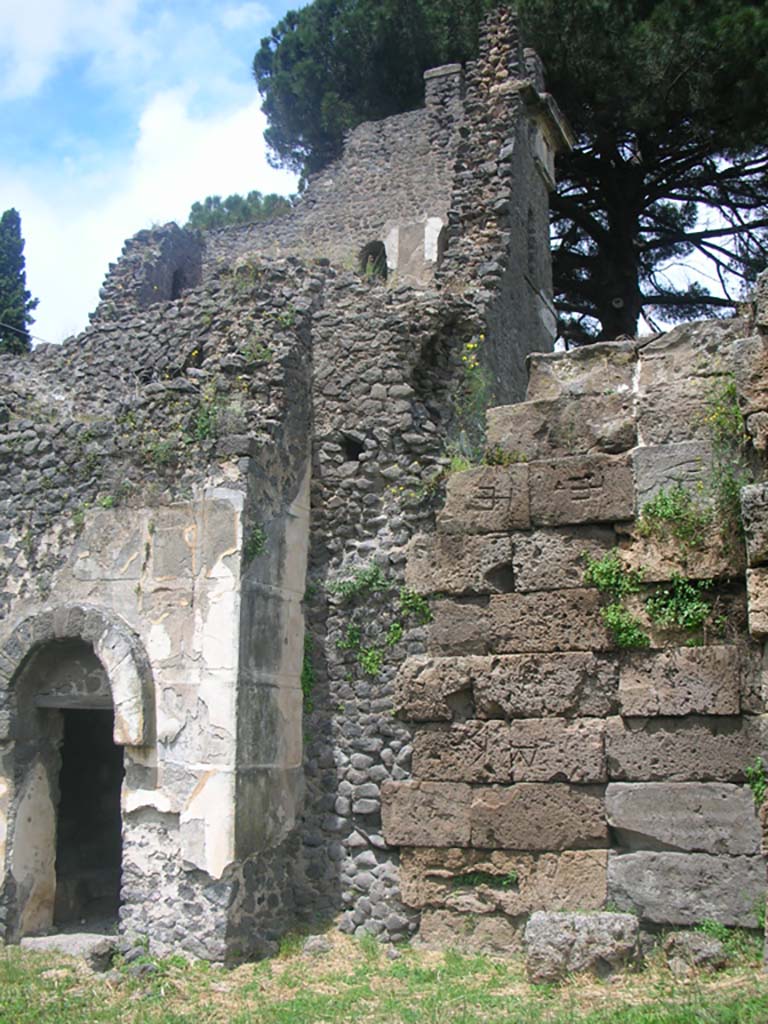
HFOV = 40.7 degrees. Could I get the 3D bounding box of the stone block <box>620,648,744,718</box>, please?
[{"bbox_3d":[2.696,1.550,9.330,1.033,0.590,0.550,-5,-15,20],"label":"stone block"}]

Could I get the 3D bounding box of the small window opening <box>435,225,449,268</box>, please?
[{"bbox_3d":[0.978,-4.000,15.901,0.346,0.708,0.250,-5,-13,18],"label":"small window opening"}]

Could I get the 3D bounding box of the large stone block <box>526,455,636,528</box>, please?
[{"bbox_3d":[1.967,-0.145,10.037,1.000,0.673,0.550,-5,-15,20],"label":"large stone block"}]

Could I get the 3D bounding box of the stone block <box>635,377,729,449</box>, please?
[{"bbox_3d":[2.779,-0.832,9.533,0.825,0.612,0.500,-5,-15,18],"label":"stone block"}]

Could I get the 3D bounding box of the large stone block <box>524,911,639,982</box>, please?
[{"bbox_3d":[1.604,3.379,8.145,0.852,0.432,0.650,-5,-15,18],"label":"large stone block"}]

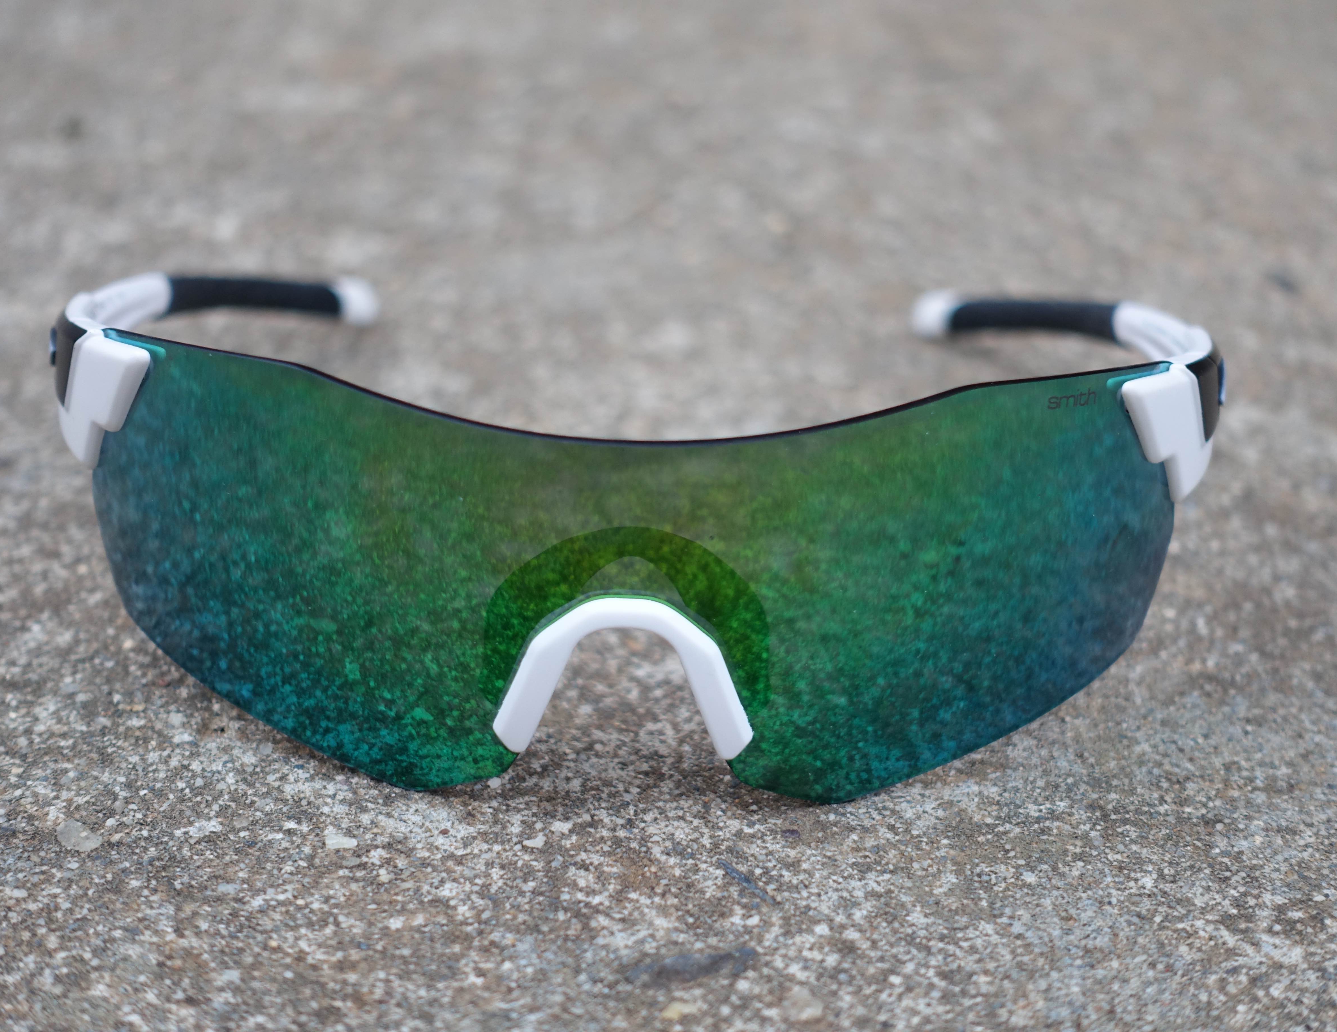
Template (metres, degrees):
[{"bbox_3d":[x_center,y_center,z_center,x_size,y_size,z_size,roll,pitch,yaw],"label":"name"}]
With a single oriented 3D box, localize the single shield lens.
[{"bbox_3d":[-0.004,0.002,0.347,0.132,0.048,0.043,2,25,0],"label":"single shield lens"}]

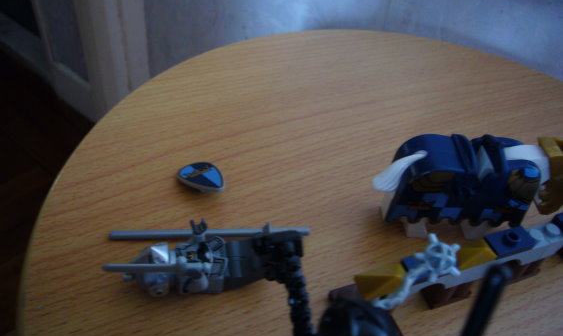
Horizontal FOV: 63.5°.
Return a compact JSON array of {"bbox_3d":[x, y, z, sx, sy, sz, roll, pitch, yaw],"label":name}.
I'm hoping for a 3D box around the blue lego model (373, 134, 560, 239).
[{"bbox_3d":[0.072,0.007,0.168,0.079,0.042,0.019,2,45,-7],"label":"blue lego model"}]

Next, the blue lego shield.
[{"bbox_3d":[-0.029,0.005,0.180,0.018,0.006,0.015,32,49,16],"label":"blue lego shield"}]

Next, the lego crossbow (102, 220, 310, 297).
[{"bbox_3d":[-0.025,0.027,0.151,0.066,0.015,0.027,1,45,-8],"label":"lego crossbow"}]

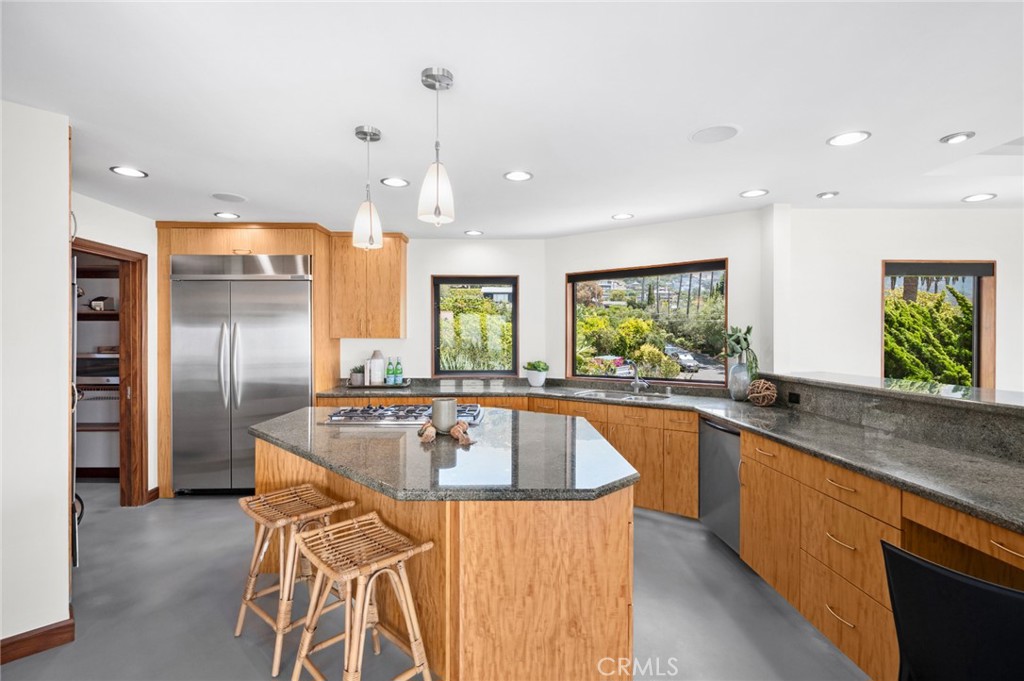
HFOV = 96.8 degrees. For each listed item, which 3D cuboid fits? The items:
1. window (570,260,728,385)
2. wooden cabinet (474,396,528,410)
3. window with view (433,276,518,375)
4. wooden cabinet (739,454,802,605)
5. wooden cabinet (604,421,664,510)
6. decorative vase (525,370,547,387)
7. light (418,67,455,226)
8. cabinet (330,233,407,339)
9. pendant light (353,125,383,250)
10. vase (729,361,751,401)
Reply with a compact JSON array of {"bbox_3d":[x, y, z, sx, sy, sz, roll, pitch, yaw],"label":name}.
[{"bbox_3d":[1.185,-0.143,4.177,1.480,1.050,0.120,0,0,35],"label":"window"},{"bbox_3d":[-0.075,0.940,4.360,0.460,0.875,0.620,0,0,-1],"label":"wooden cabinet"},{"bbox_3d":[-0.377,-0.146,4.737,0.897,1.046,0.121,0,1,-2],"label":"window with view"},{"bbox_3d":[1.616,0.962,2.380,0.583,0.602,0.516,0,1,-2],"label":"wooden cabinet"},{"bbox_3d":[1.085,0.946,3.703,0.432,0.602,0.583,0,1,31],"label":"wooden cabinet"},{"bbox_3d":[0.250,0.386,4.570,0.195,0.160,0.195,0,0,-1],"label":"decorative vase"},{"bbox_3d":[-0.288,-0.730,1.755,0.144,0.573,0.144,0,1,0],"label":"light"},{"bbox_3d":[-1.395,-0.528,4.500,0.690,1.010,0.290,0,0,-1],"label":"cabinet"},{"bbox_3d":[-0.709,-0.738,2.230,0.150,0.585,0.150,0,0,-1],"label":"pendant light"},{"bbox_3d":[1.779,0.315,3.540,0.175,0.315,0.175,0,0,-1],"label":"vase"}]

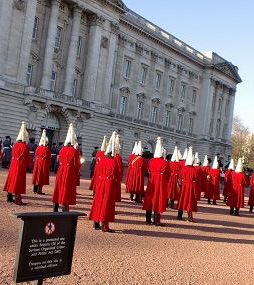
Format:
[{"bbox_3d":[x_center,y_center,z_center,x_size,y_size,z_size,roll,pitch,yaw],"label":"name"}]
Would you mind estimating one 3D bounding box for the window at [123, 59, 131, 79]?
[{"bbox_3d":[0.096,-11.941,63.126,0.300,3.000,1.450,5,-3,40],"label":"window"}]

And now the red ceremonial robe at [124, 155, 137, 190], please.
[{"bbox_3d":[0.208,1.134,15.400,0.560,1.320,0.460,5,-3,39],"label":"red ceremonial robe"}]

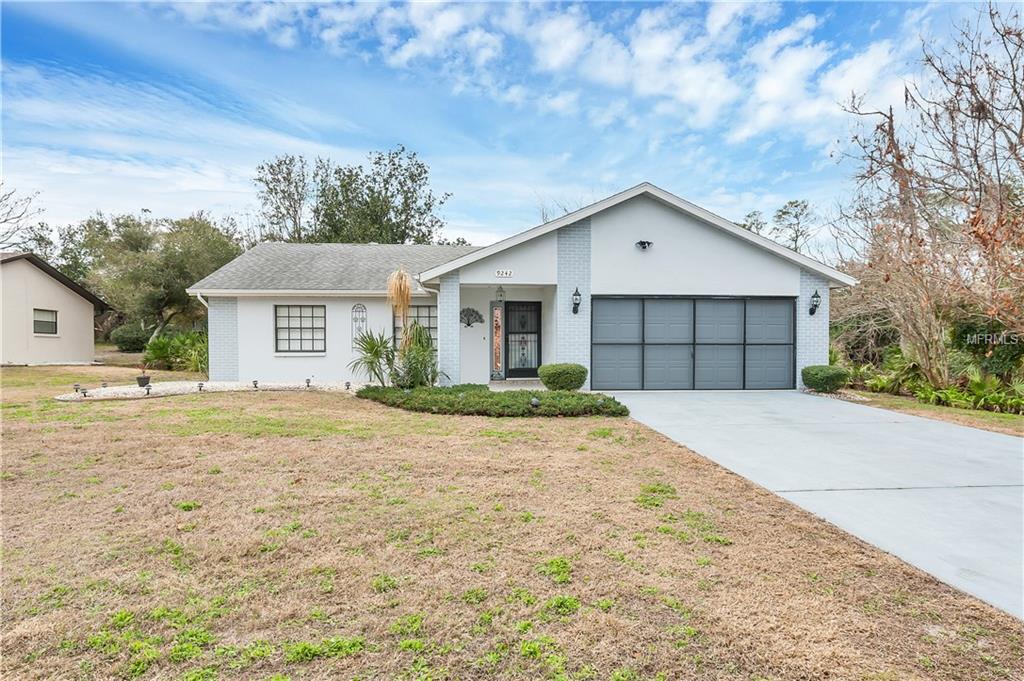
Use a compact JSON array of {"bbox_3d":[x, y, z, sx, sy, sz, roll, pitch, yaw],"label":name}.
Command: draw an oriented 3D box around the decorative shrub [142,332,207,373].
[{"bbox_3d":[-12.850,0.420,20.800,2.700,1.600,2.200,0,0,-5],"label":"decorative shrub"}]

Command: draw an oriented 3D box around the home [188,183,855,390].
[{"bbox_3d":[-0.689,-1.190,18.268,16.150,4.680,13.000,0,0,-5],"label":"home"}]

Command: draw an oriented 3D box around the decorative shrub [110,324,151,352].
[{"bbox_3d":[-28.900,-0.150,41.000,3.200,2.150,2.900,0,0,-5],"label":"decorative shrub"}]

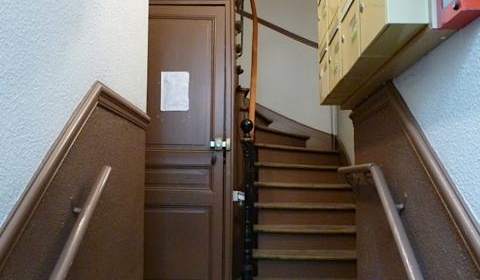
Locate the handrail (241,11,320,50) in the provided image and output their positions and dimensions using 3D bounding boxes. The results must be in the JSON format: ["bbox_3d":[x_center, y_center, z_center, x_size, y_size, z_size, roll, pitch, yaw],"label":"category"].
[{"bbox_3d":[0.440,-1.255,5.244,1.049,0.058,0.055,25,-3,4],"label":"handrail"}]

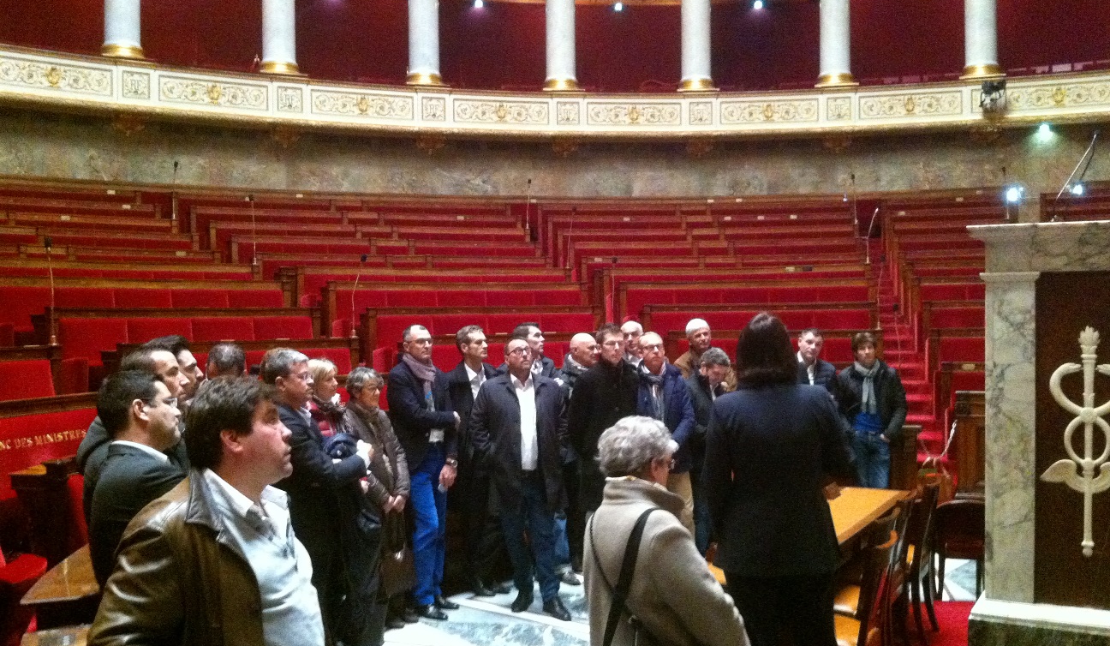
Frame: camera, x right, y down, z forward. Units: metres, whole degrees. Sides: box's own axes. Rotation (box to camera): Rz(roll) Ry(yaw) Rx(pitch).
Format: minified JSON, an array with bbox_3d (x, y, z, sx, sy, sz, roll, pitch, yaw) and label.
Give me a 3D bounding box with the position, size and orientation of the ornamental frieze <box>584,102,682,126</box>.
[{"bbox_3d":[1.345,-3.573,19.200,1.640,0.396,0.090,-1,1,-2],"label":"ornamental frieze"}]

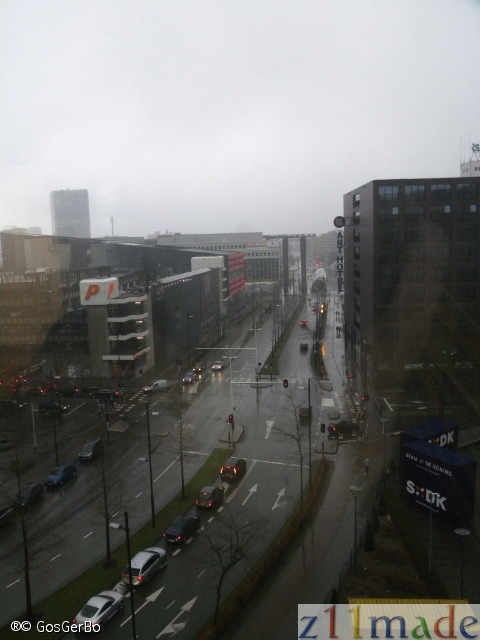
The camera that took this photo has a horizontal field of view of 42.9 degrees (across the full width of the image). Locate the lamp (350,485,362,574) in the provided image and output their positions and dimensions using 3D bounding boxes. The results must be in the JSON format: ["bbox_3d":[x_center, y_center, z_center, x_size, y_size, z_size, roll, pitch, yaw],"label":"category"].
[{"bbox_3d":[8.443,15.487,44.496,0.900,6.700,0.900,-2,7,0],"label":"lamp"}]

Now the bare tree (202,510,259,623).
[{"bbox_3d":[-0.728,15.776,39.127,3.909,8.414,3.714,-2,8,0],"label":"bare tree"}]

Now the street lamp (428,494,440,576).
[{"bbox_3d":[13.962,15.591,44.400,0.850,6.200,0.850,-2,7,0],"label":"street lamp"}]

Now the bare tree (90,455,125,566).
[{"bbox_3d":[-10.263,14.286,46.735,2.700,9.600,2.700,-2,7,0],"label":"bare tree"}]

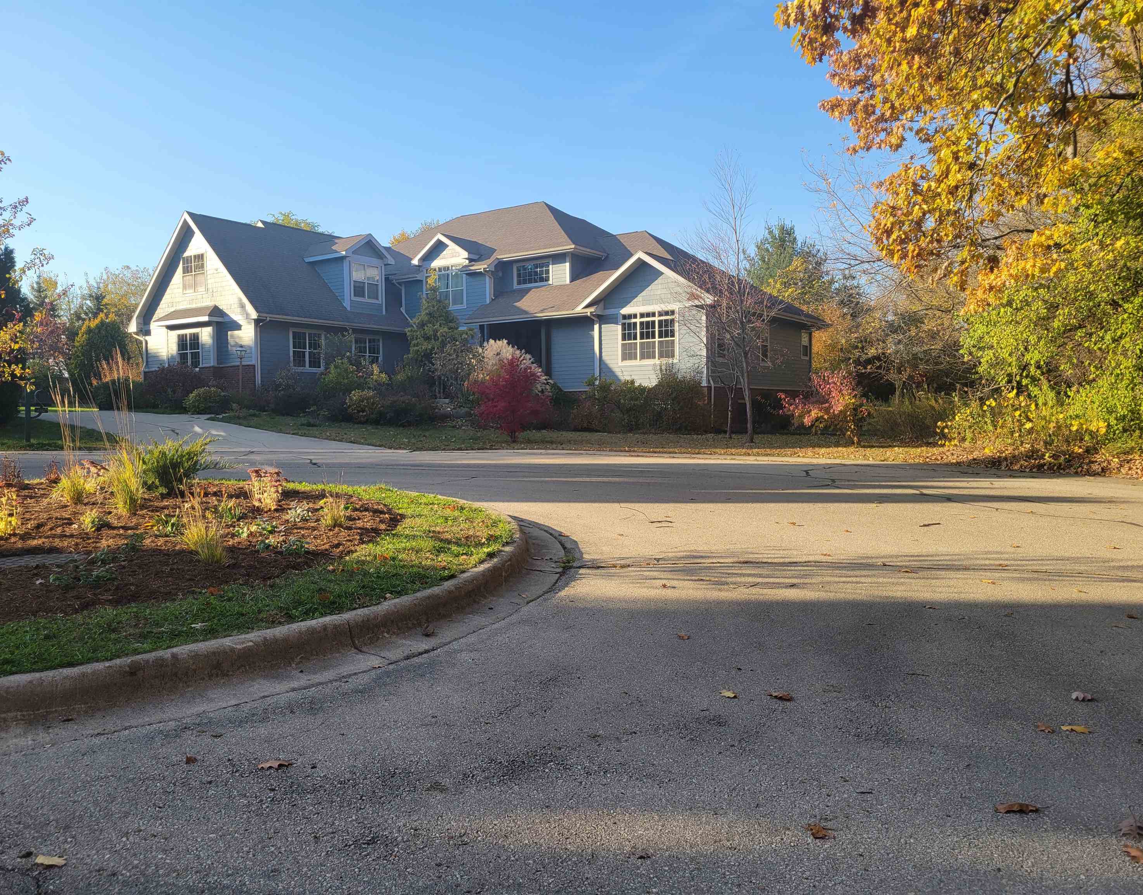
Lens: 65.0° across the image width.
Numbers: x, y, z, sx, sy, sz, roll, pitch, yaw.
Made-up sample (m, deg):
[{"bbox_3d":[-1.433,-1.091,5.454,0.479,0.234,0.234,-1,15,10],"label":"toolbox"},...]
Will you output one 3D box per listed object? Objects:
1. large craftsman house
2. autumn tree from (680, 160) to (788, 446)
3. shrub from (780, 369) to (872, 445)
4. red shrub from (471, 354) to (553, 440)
[{"bbox_3d":[-3.571,-6.177,39.023,23.414,10.954,19.163,1,2,34],"label":"large craftsman house"},{"bbox_3d":[4.727,-4.273,25.675,2.983,8.316,2.889,-1,2,0],"label":"autumn tree"},{"bbox_3d":[7.067,-1.104,24.979,2.346,2.039,2.144,-1,2,0],"label":"shrub"},{"bbox_3d":[-1.837,-1.512,27.164,2.442,2.606,2.317,-1,2,0],"label":"red shrub"}]

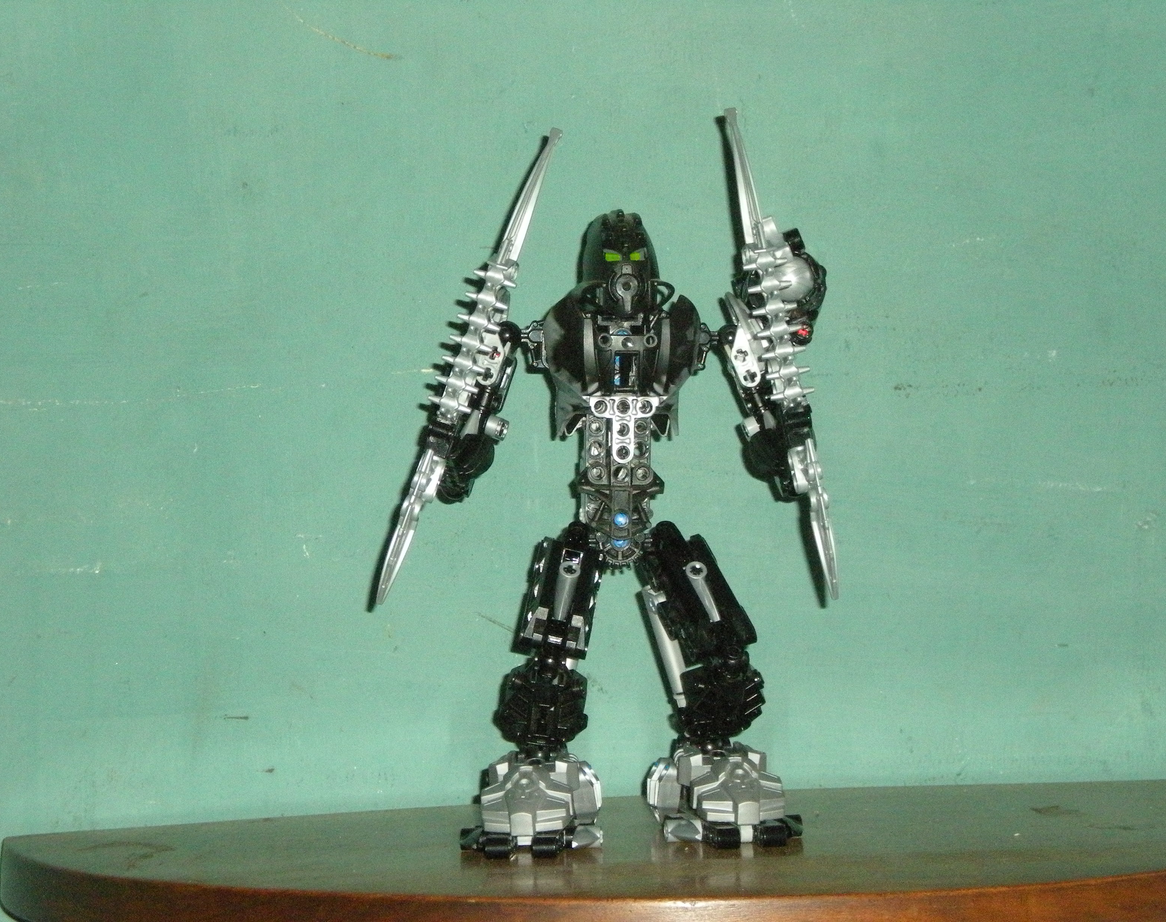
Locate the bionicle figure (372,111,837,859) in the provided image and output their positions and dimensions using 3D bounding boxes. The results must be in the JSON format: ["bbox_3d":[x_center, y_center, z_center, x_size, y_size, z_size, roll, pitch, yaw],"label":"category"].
[{"bbox_3d":[0.007,0.007,1.432,0.163,0.256,0.092,-3,2,-5],"label":"bionicle figure"}]

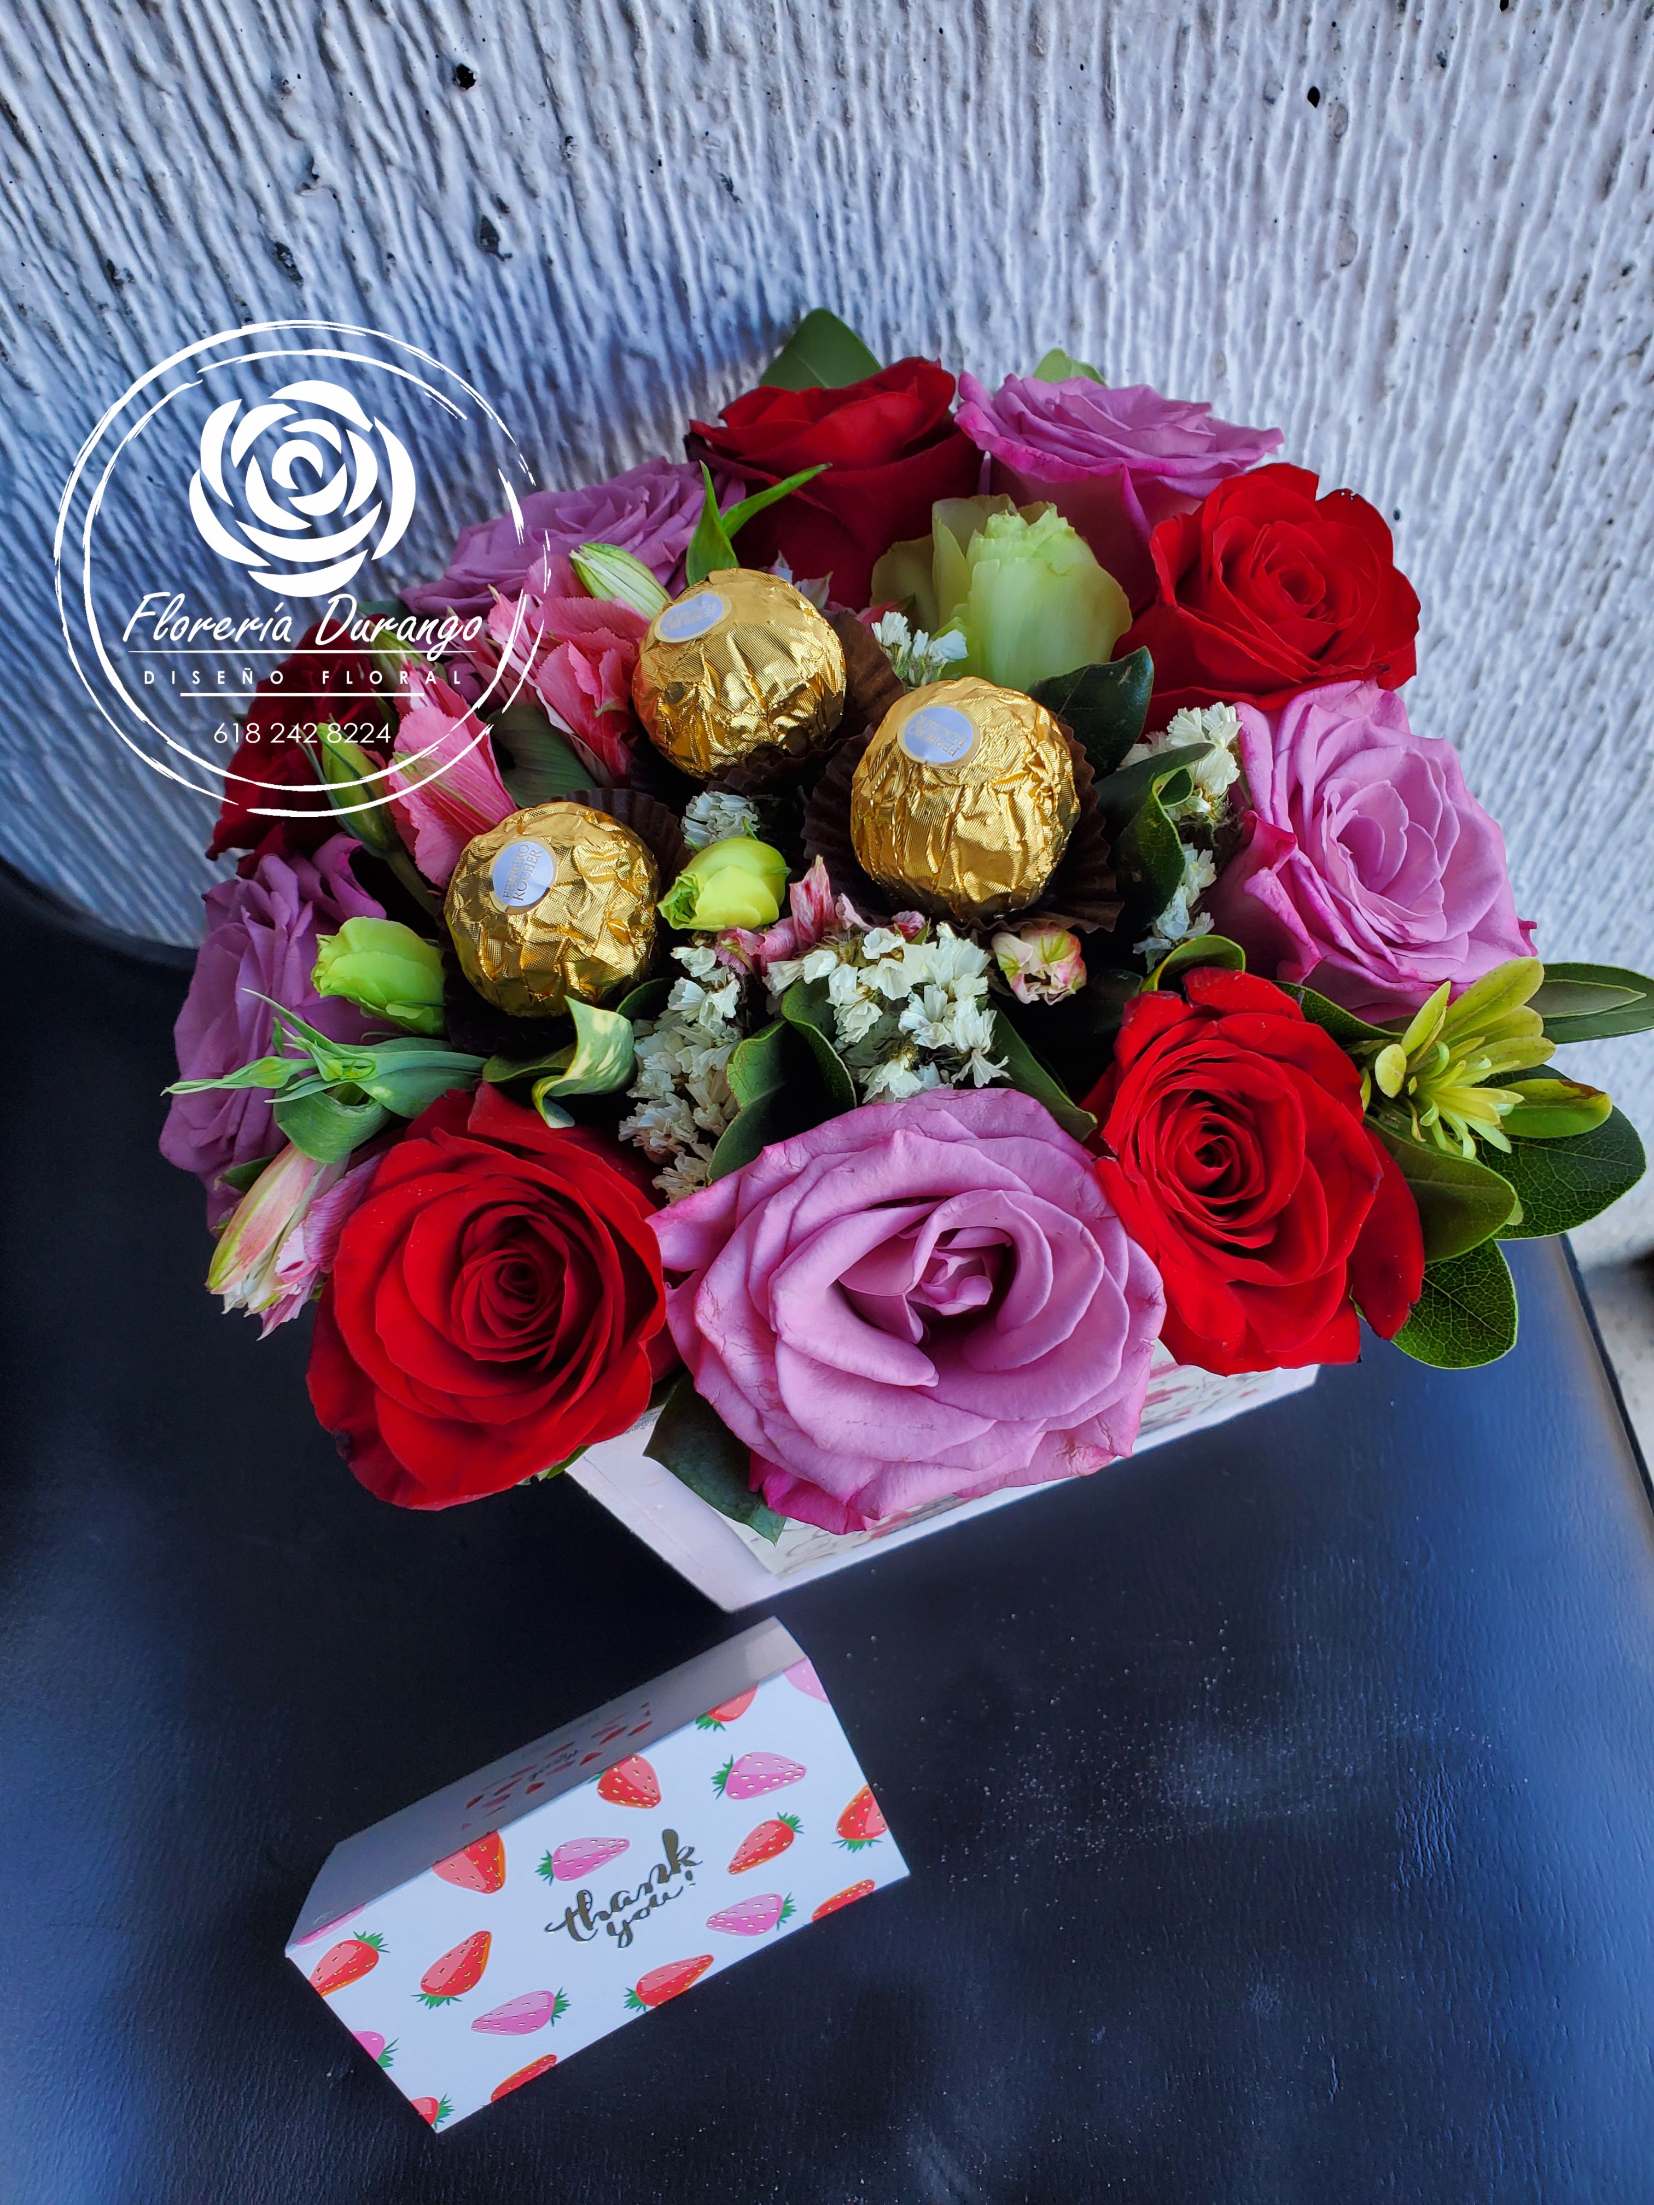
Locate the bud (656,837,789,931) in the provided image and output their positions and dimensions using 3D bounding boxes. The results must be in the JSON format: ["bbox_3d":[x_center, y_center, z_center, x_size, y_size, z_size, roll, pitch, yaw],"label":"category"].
[{"bbox_3d":[-0.015,-0.033,0.246,0.020,0.015,0.015,-10,66,-30],"label":"bud"}]

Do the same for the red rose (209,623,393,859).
[{"bbox_3d":[-0.087,-0.061,0.285,0.046,0.038,0.046,-17,42,26],"label":"red rose"}]

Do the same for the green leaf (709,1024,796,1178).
[{"bbox_3d":[-0.011,0.000,0.241,0.012,0.014,0.018,-3,59,5],"label":"green leaf"}]

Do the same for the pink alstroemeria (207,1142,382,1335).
[{"bbox_3d":[-0.082,0.021,0.256,0.021,0.019,0.030,27,68,23],"label":"pink alstroemeria"}]

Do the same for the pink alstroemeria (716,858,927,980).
[{"bbox_3d":[-0.001,-0.026,0.242,0.031,0.018,0.017,-4,61,8],"label":"pink alstroemeria"}]

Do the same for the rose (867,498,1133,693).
[{"bbox_3d":[0.028,-0.080,0.264,0.041,0.042,0.039,1,41,-1],"label":"rose"}]

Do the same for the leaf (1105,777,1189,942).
[{"bbox_3d":[0.048,-0.037,0.250,0.013,0.023,0.010,-18,42,-26],"label":"leaf"}]

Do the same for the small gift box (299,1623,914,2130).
[{"bbox_3d":[-0.042,0.129,0.288,0.092,0.041,0.052,-26,59,-6],"label":"small gift box"}]

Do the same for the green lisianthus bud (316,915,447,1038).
[{"bbox_3d":[-0.069,-0.019,0.256,0.024,0.018,0.017,12,36,-19],"label":"green lisianthus bud"}]

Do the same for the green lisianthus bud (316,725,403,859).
[{"bbox_3d":[-0.075,-0.050,0.265,0.012,0.027,0.012,-11,42,18],"label":"green lisianthus bud"}]

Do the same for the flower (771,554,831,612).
[{"bbox_3d":[-0.004,-0.083,0.266,0.012,0.013,0.011,-4,61,8],"label":"flower"}]

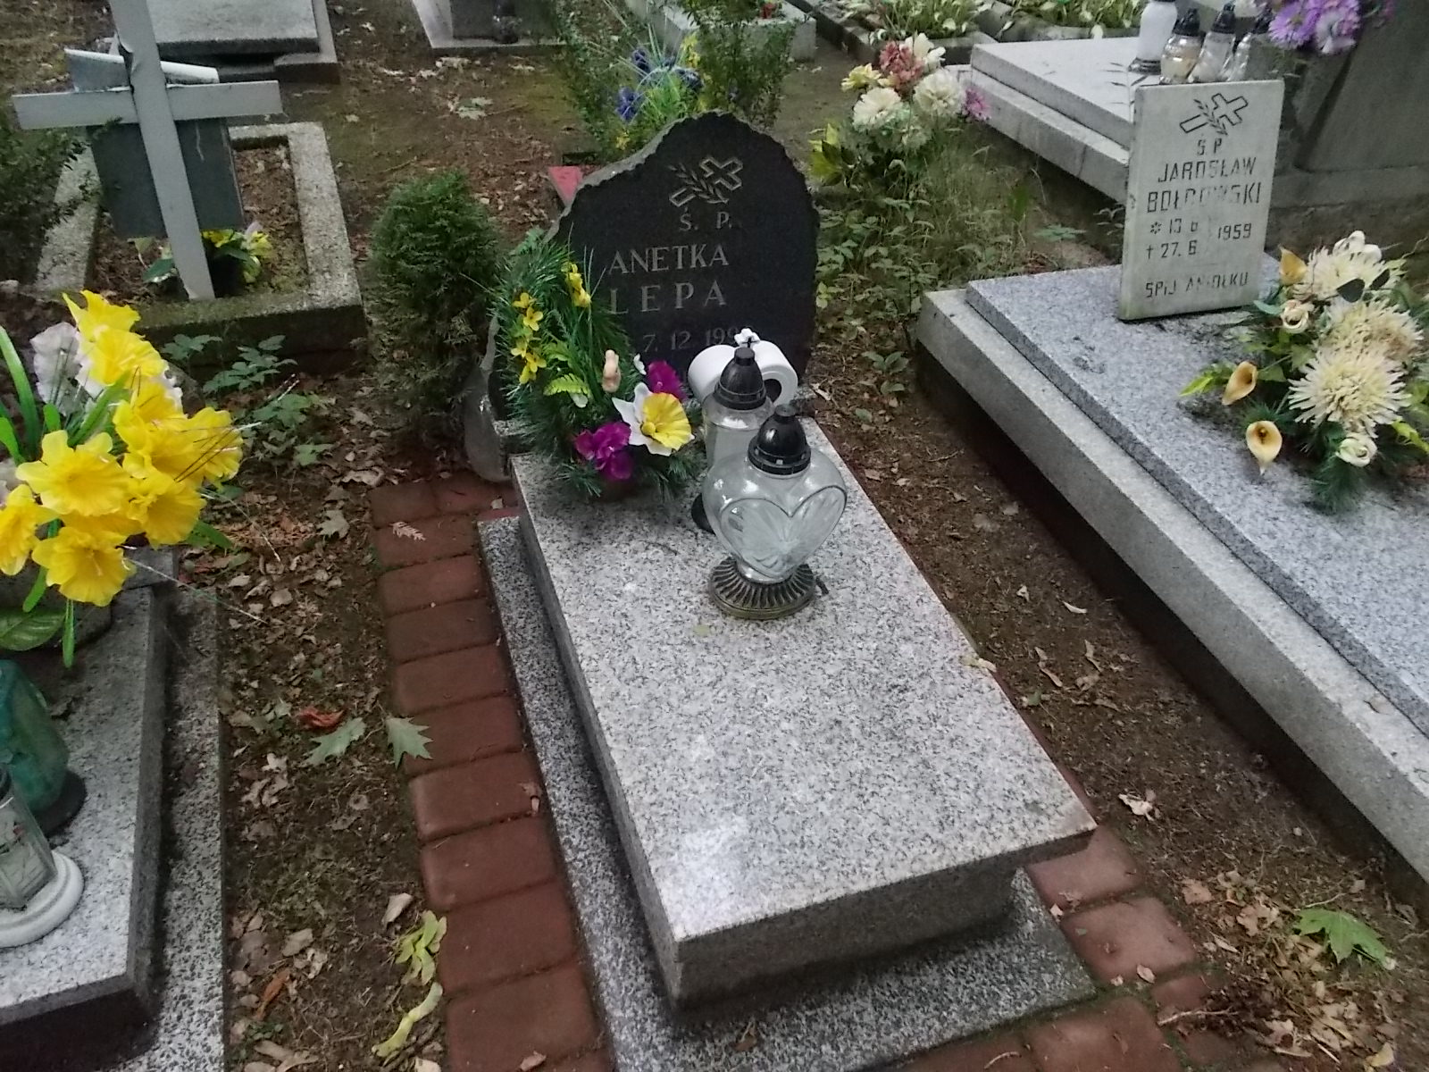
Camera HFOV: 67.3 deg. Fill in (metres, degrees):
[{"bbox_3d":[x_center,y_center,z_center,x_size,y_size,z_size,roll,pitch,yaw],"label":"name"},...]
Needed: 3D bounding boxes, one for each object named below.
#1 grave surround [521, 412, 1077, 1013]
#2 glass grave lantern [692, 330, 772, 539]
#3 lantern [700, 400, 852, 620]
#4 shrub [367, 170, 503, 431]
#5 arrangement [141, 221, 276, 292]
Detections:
[{"bbox_3d":[0.066,0.177,1.729,0.588,0.150,0.970,-9,43,-18],"label":"grave surround"},{"bbox_3d":[0.041,-0.163,1.761,0.128,0.321,0.128,4,40,-4],"label":"glass grave lantern"},{"bbox_3d":[0.095,-0.053,1.626,0.219,0.338,0.172,-9,43,-18],"label":"lantern"},{"bbox_3d":[-0.549,-0.468,2.162,0.269,0.512,0.269,-9,43,-18],"label":"shrub"},{"bbox_3d":[-1.160,-0.642,2.449,0.269,0.150,0.188,-9,43,-18],"label":"arrangement"}]

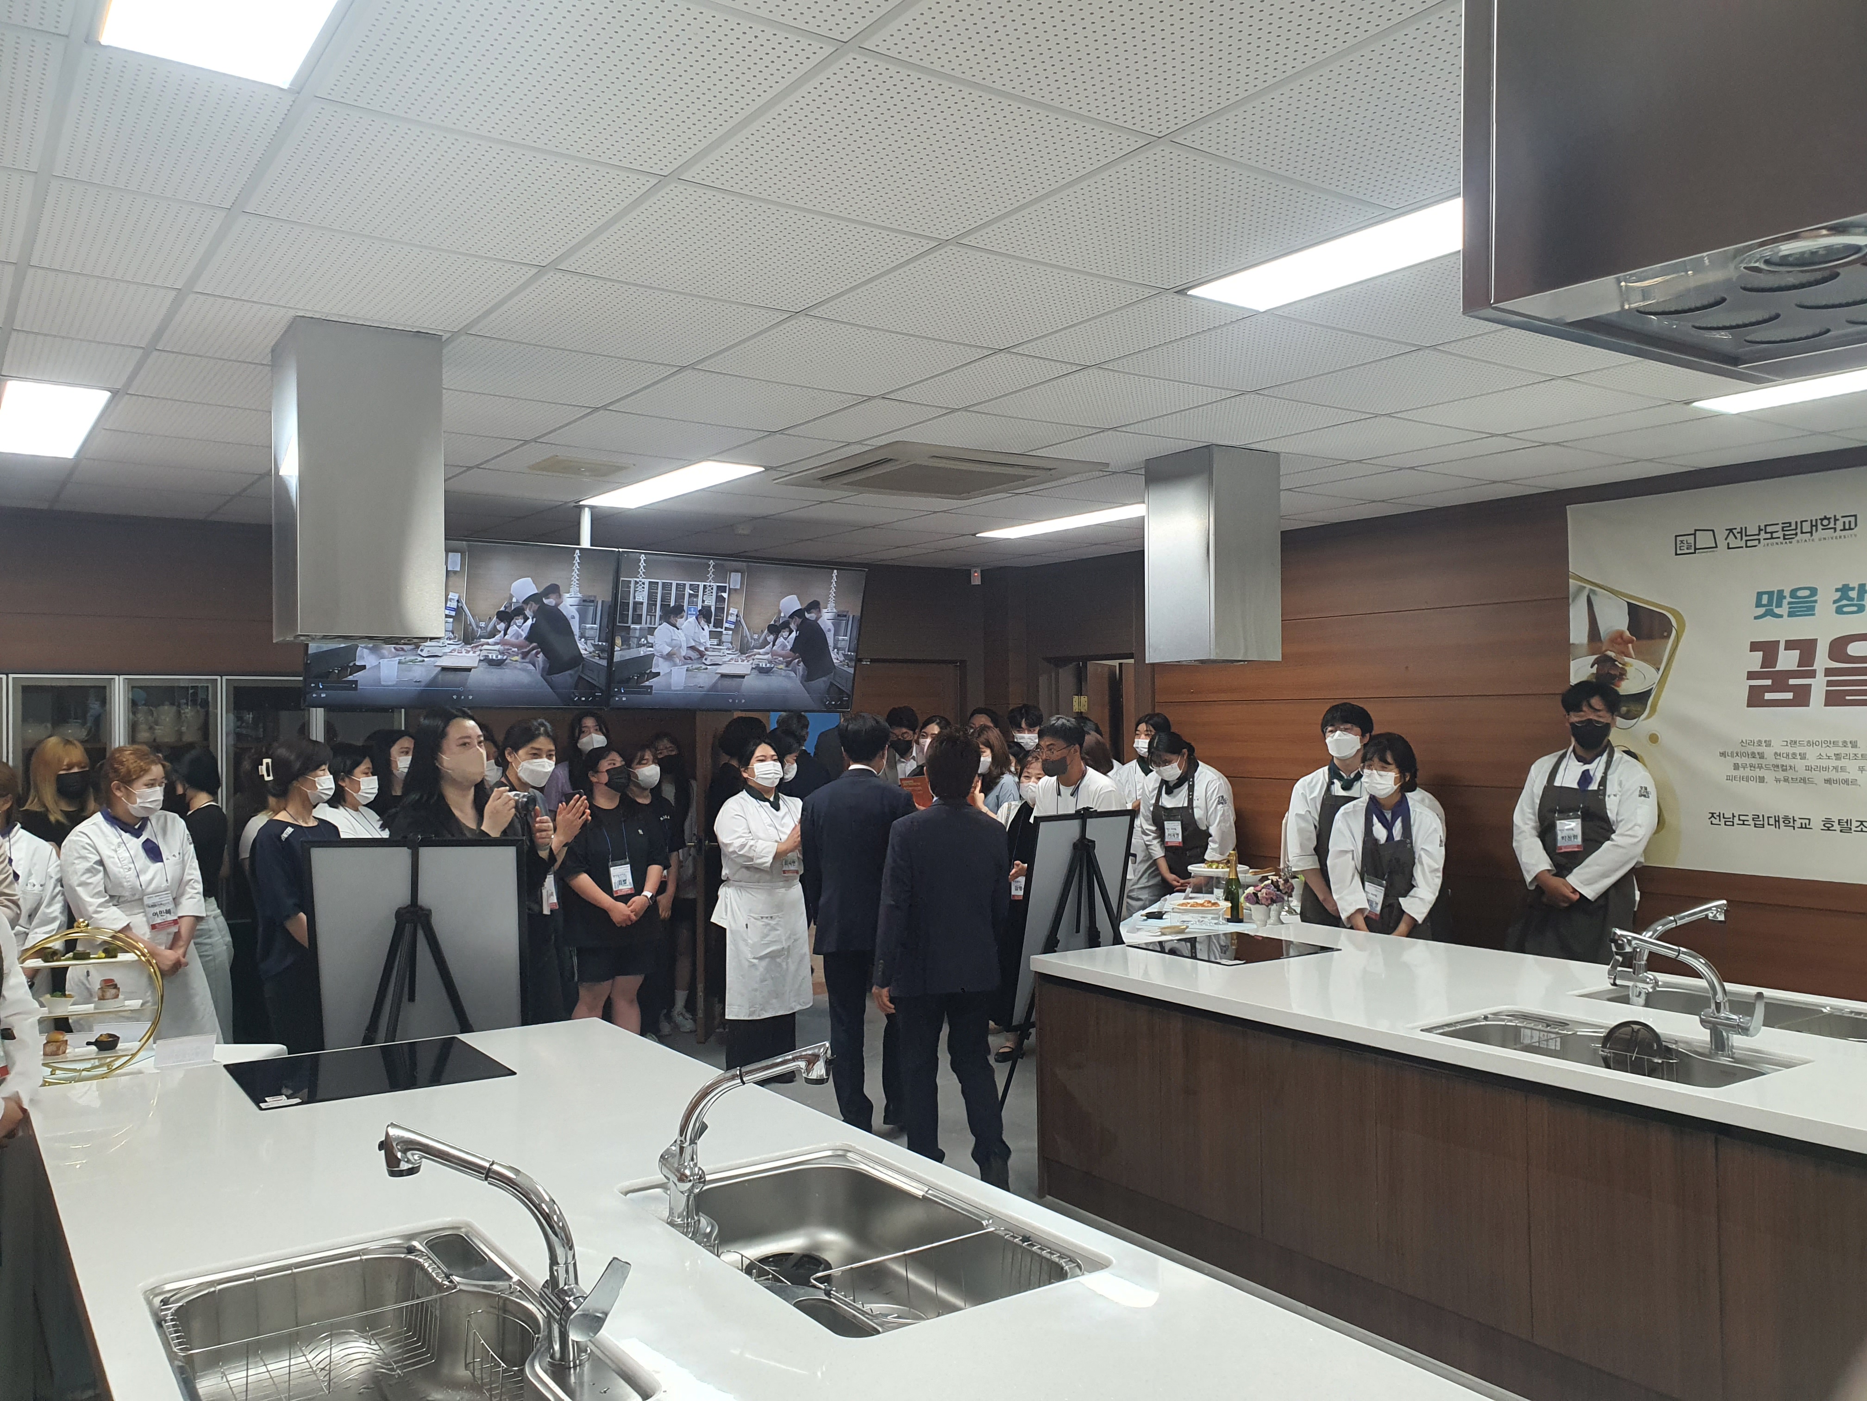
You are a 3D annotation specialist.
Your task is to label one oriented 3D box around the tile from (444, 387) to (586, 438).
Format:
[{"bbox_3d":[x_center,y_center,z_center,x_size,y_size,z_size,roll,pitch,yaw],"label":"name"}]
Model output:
[{"bbox_3d":[-1.432,-0.890,4.350,0.600,0.020,0.600,0,0,-36],"label":"tile"}]

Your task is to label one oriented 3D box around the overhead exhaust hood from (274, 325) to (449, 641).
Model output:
[{"bbox_3d":[-1.445,-0.522,3.507,0.338,0.746,0.355,0,-1,-36],"label":"overhead exhaust hood"}]

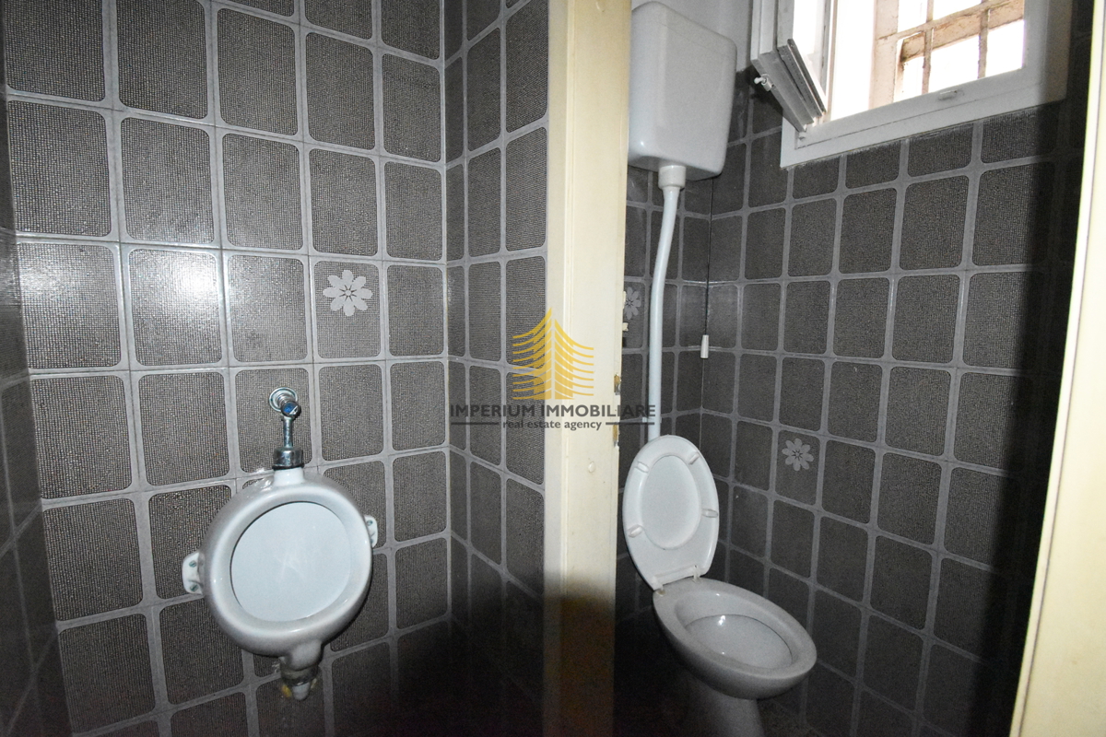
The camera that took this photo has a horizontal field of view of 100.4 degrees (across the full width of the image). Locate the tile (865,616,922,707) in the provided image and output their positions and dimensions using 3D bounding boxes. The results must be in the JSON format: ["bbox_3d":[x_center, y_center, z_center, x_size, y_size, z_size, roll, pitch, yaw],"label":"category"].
[{"bbox_3d":[0.860,0.739,1.169,0.010,0.184,0.118,-3,7,-33],"label":"tile"}]

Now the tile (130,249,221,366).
[{"bbox_3d":[-0.702,-0.113,0.866,0.127,0.212,0.010,-3,7,-32],"label":"tile"}]

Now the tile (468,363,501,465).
[{"bbox_3d":[-0.136,0.092,0.954,0.010,0.200,0.130,-4,8,-37],"label":"tile"}]

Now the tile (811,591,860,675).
[{"bbox_3d":[0.827,0.767,1.347,0.010,0.211,0.131,-3,7,-33],"label":"tile"}]

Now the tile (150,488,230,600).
[{"bbox_3d":[-0.672,0.319,0.867,0.119,0.194,0.010,-3,7,-31],"label":"tile"}]

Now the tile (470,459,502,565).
[{"bbox_3d":[-0.151,0.326,1.053,0.010,0.211,0.131,-4,8,-40],"label":"tile"}]

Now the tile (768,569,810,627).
[{"bbox_3d":[0.747,0.753,1.469,0.010,0.211,0.131,-3,7,-33],"label":"tile"}]

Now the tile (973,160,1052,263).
[{"bbox_3d":[0.942,-0.312,0.946,0.010,0.195,0.116,-3,7,-33],"label":"tile"}]

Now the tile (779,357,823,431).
[{"bbox_3d":[0.754,0.075,1.400,0.010,0.212,0.127,-3,7,-33],"label":"tile"}]

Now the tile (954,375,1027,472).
[{"bbox_3d":[0.996,0.116,1.035,0.010,0.212,0.127,-3,7,-33],"label":"tile"}]

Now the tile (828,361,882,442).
[{"bbox_3d":[0.834,0.090,1.277,0.010,0.211,0.131,-3,7,-33],"label":"tile"}]

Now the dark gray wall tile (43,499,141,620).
[{"bbox_3d":[-0.788,0.327,0.791,0.118,0.196,0.010,-3,7,-31],"label":"dark gray wall tile"}]

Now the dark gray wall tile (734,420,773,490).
[{"bbox_3d":[0.662,0.284,1.520,0.012,0.203,0.131,-3,7,-32],"label":"dark gray wall tile"}]

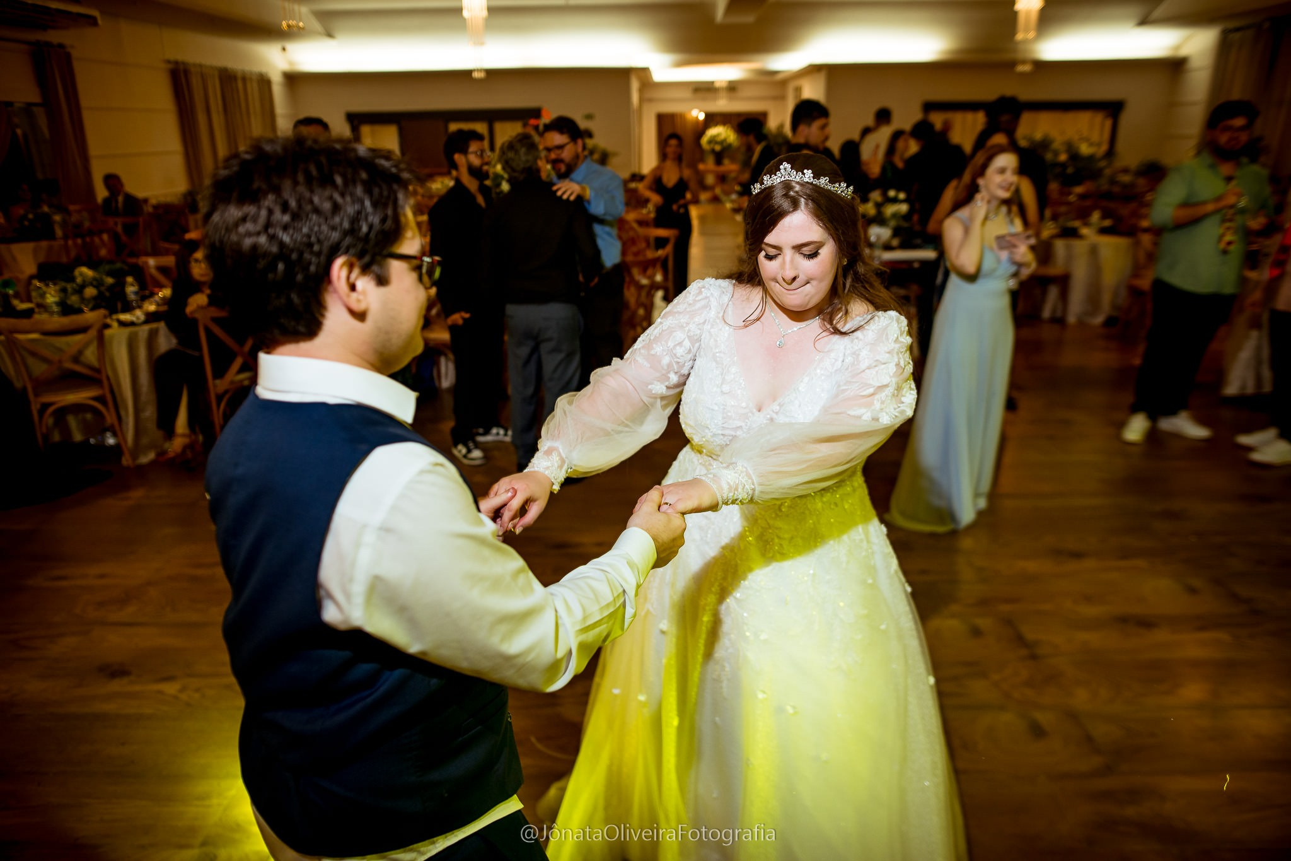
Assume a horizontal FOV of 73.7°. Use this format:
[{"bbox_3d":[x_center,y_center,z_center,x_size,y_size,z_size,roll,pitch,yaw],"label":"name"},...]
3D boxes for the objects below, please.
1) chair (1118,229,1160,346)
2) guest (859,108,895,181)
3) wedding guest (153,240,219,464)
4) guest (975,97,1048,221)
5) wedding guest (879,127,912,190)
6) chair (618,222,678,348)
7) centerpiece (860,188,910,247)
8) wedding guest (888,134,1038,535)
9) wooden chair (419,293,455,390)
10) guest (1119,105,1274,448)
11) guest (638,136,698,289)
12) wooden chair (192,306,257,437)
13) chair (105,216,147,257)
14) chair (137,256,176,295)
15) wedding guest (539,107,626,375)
[{"bbox_3d":[4.300,-1.208,7.139,0.460,0.880,0.500,0,20,3],"label":"chair"},{"bbox_3d":[2.484,-2.566,9.605,0.500,1.800,0.350,-5,20,-11],"label":"guest"},{"bbox_3d":[-2.317,-0.468,4.754,0.720,1.200,0.520,-11,22,-26],"label":"wedding guest"},{"bbox_3d":[2.303,-1.202,5.734,0.500,1.840,0.320,-5,20,-14],"label":"guest"},{"bbox_3d":[2.141,-1.783,7.650,0.320,1.660,0.470,18,27,42],"label":"wedding guest"},{"bbox_3d":[0.058,-1.384,7.742,0.460,0.880,0.500,-5,20,-14],"label":"chair"},{"bbox_3d":[1.915,-1.815,7.216,0.460,0.450,0.460,-1,19,0],"label":"centerpiece"},{"bbox_3d":[1.364,-0.464,3.936,0.560,1.640,0.580,-13,23,-31],"label":"wedding guest"},{"bbox_3d":[-1.396,-0.717,5.895,0.460,0.880,0.500,-1,20,-3],"label":"wooden chair"},{"bbox_3d":[3.023,-0.854,4.778,0.620,1.810,0.430,1,20,4],"label":"guest"},{"bbox_3d":[0.232,-2.014,8.357,0.540,1.650,0.360,-2,19,-3],"label":"guest"},{"bbox_3d":[-2.185,-0.318,4.819,0.480,0.870,0.520,-12,22,-28],"label":"wooden chair"},{"bbox_3d":[-5.648,-1.947,9.571,0.480,0.870,0.520,-7,20,-16],"label":"chair"},{"bbox_3d":[-3.487,-0.746,6.027,0.460,0.880,0.500,6,21,18],"label":"chair"},{"bbox_3d":[-0.297,-0.857,4.915,0.520,1.780,0.500,18,27,42],"label":"wedding guest"}]

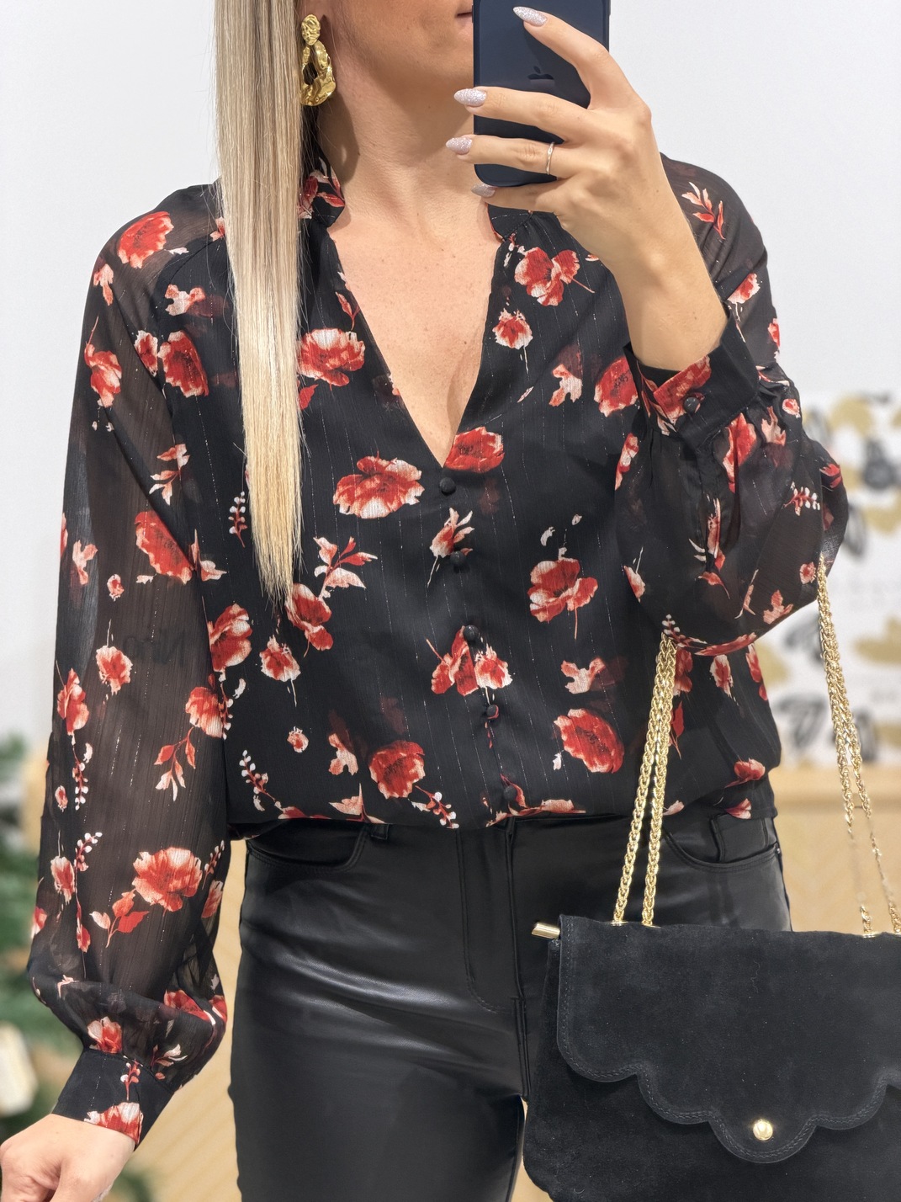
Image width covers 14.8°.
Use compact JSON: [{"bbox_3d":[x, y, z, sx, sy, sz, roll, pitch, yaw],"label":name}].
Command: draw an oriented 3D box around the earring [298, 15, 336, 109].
[{"bbox_3d":[-0.083,-0.332,2.130,0.026,0.056,0.010,4,11,22],"label":"earring"}]

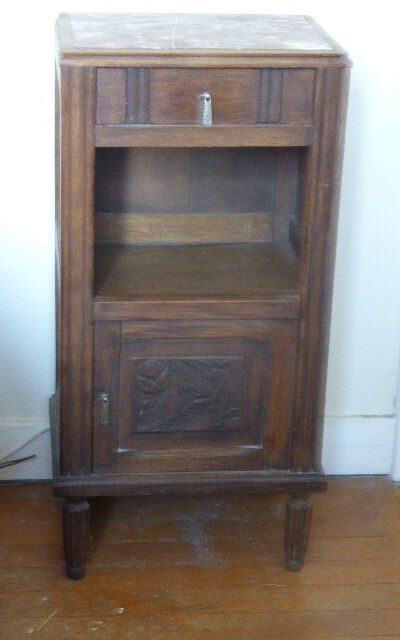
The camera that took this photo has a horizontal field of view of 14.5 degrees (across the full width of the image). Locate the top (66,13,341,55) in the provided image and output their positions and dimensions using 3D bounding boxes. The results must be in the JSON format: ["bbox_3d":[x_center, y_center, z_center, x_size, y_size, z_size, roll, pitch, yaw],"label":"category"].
[{"bbox_3d":[-0.005,-0.408,2.293,0.392,0.020,0.282,0,22,-6],"label":"top"}]

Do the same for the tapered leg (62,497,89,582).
[{"bbox_3d":[-0.192,0.341,2.445,0.042,0.143,0.042,0,22,-6],"label":"tapered leg"}]

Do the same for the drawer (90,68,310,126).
[{"bbox_3d":[-0.004,-0.354,2.292,0.304,0.080,0.240,0,22,-6],"label":"drawer"}]

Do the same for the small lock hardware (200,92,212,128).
[{"bbox_3d":[0.010,-0.292,2.178,0.017,0.049,0.020,0,22,-6],"label":"small lock hardware"}]

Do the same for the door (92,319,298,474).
[{"bbox_3d":[-0.009,0.111,2.362,0.304,0.250,0.022,0,22,-6],"label":"door"}]

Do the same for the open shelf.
[{"bbox_3d":[-0.016,-0.066,2.419,0.312,0.020,0.260,0,22,-6],"label":"open shelf"}]

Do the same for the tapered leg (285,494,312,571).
[{"bbox_3d":[0.155,0.338,2.483,0.042,0.143,0.042,0,22,-6],"label":"tapered leg"}]

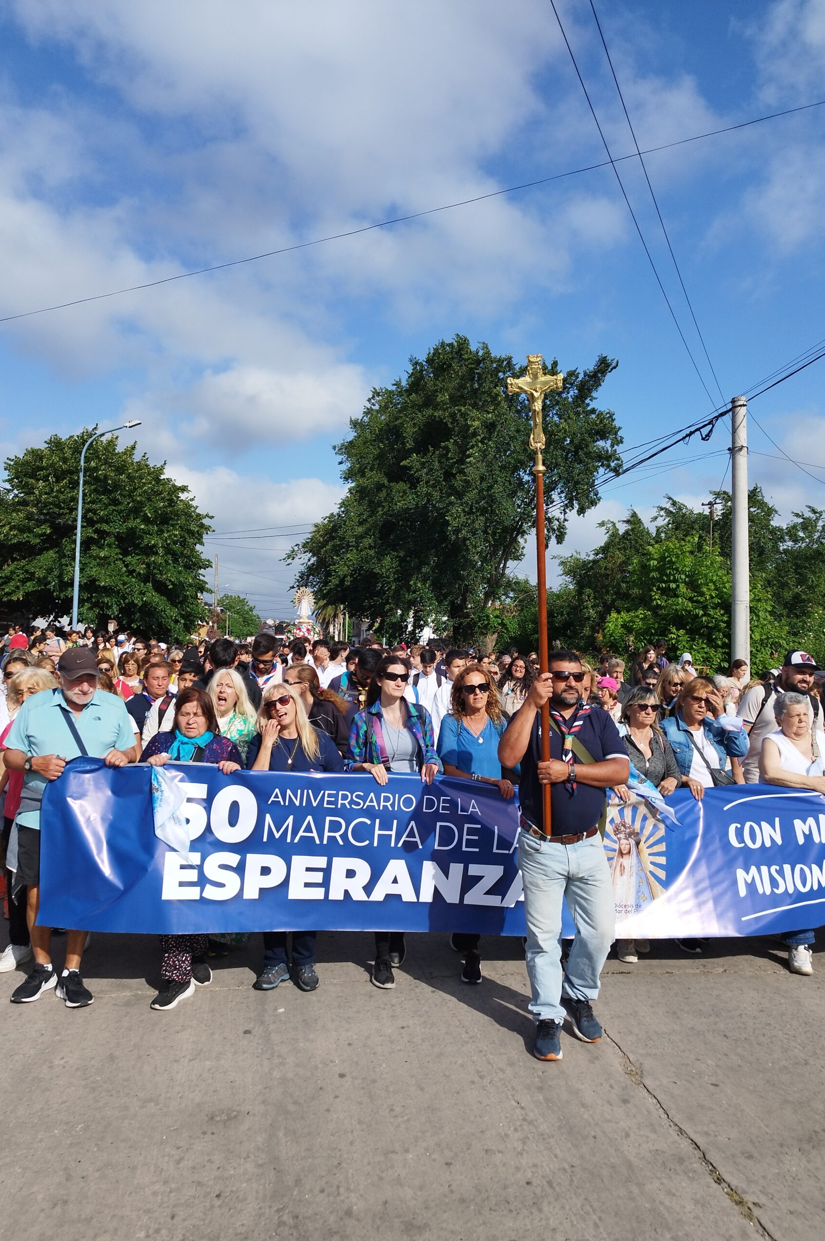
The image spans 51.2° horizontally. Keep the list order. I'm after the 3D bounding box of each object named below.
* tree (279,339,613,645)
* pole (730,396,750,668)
[{"bbox_3d":[1.450,-3.850,29.000,11.200,11.400,10.500,1,0,0],"label":"tree"},{"bbox_3d":[5.900,-1.070,15.500,0.330,5.900,0.330,1,0,0],"label":"pole"}]

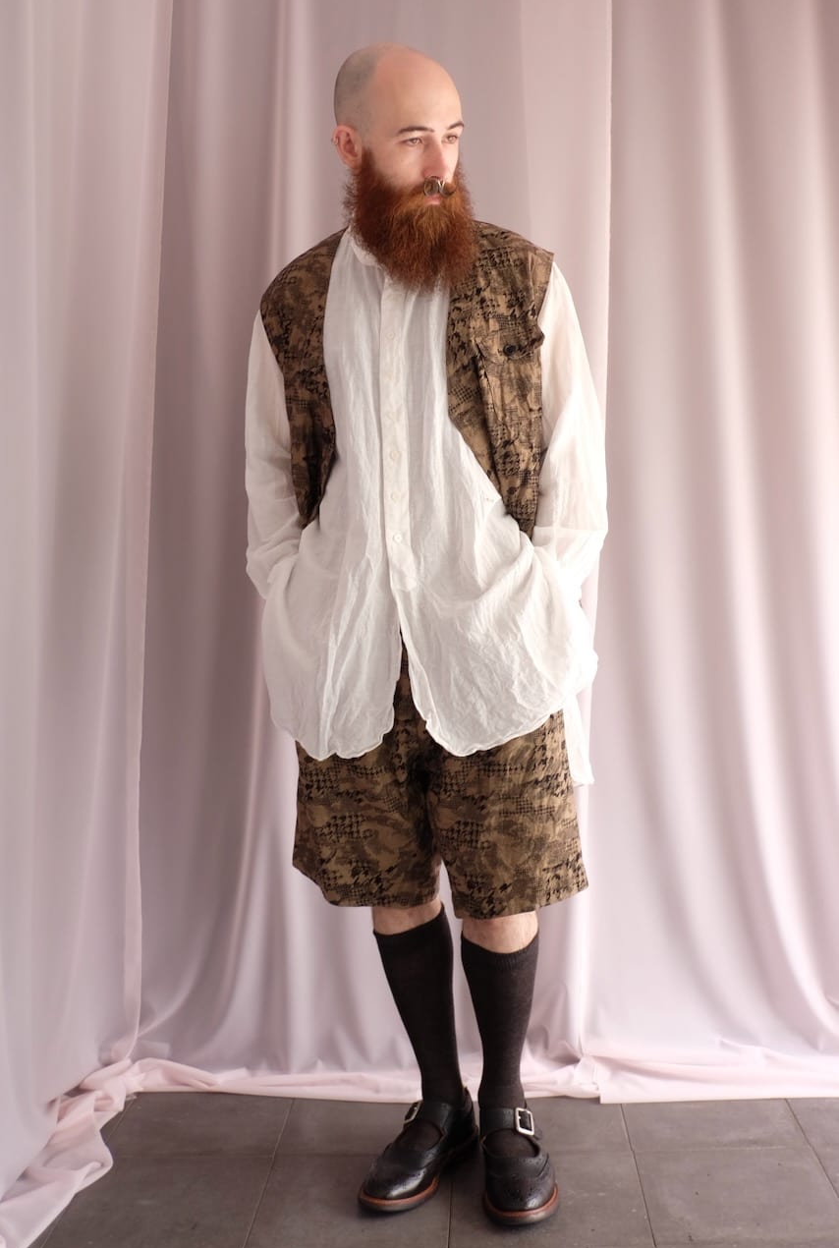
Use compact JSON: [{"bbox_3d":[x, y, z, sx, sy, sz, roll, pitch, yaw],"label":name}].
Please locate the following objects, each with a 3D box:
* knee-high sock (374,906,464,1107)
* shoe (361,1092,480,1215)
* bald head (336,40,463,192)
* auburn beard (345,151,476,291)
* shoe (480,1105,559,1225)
[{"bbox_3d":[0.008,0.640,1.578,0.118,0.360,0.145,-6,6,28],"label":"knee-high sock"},{"bbox_3d":[0.005,0.845,1.563,0.109,0.097,0.278,2,6,37],"label":"shoe"},{"bbox_3d":[-0.031,-0.705,1.358,0.165,0.225,0.205,-5,13,-36],"label":"bald head"},{"bbox_3d":[-0.004,-0.568,1.330,0.175,0.200,0.150,-5,11,-34],"label":"auburn beard"},{"bbox_3d":[0.161,0.842,1.549,0.110,0.097,0.278,-2,5,-3],"label":"shoe"}]

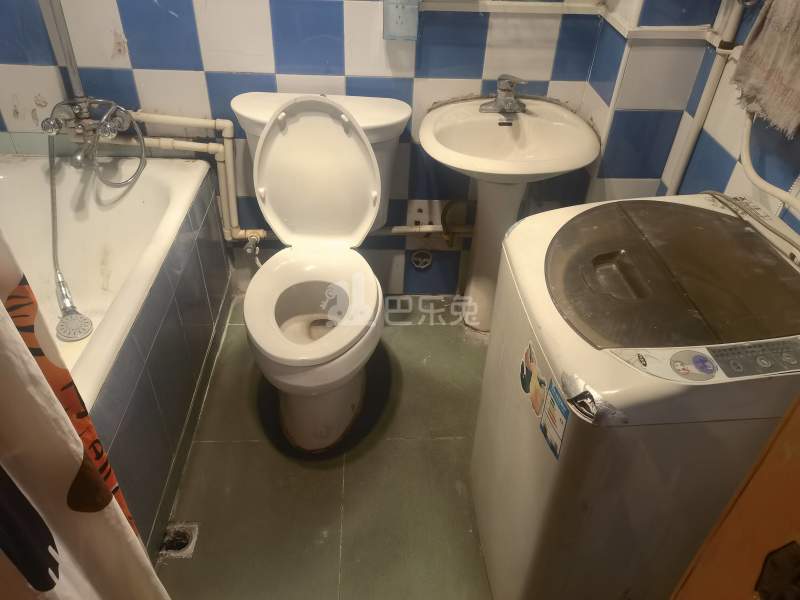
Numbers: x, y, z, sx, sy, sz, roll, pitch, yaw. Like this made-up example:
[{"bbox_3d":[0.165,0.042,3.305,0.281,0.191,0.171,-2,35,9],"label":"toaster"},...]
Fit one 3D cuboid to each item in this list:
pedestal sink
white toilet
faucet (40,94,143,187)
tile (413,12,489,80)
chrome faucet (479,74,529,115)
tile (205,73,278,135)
[{"bbox_3d":[0.277,-0.172,1.909,0.475,0.755,0.455,0,38,-3],"label":"pedestal sink"},{"bbox_3d":[-0.224,-0.089,1.734,0.505,0.800,0.760,0,38,-3],"label":"white toilet"},{"bbox_3d":[-0.870,-0.452,1.793,0.250,0.230,0.190,0,38,-3],"label":"faucet"},{"bbox_3d":[0.146,-0.723,1.757,0.200,0.195,0.012,0,38,-3],"label":"tile"},{"bbox_3d":[0.300,-0.570,1.744,0.138,0.103,0.127,0,38,-3],"label":"chrome faucet"},{"bbox_3d":[-0.461,-0.572,1.844,0.200,0.200,0.012,0,38,-3],"label":"tile"}]

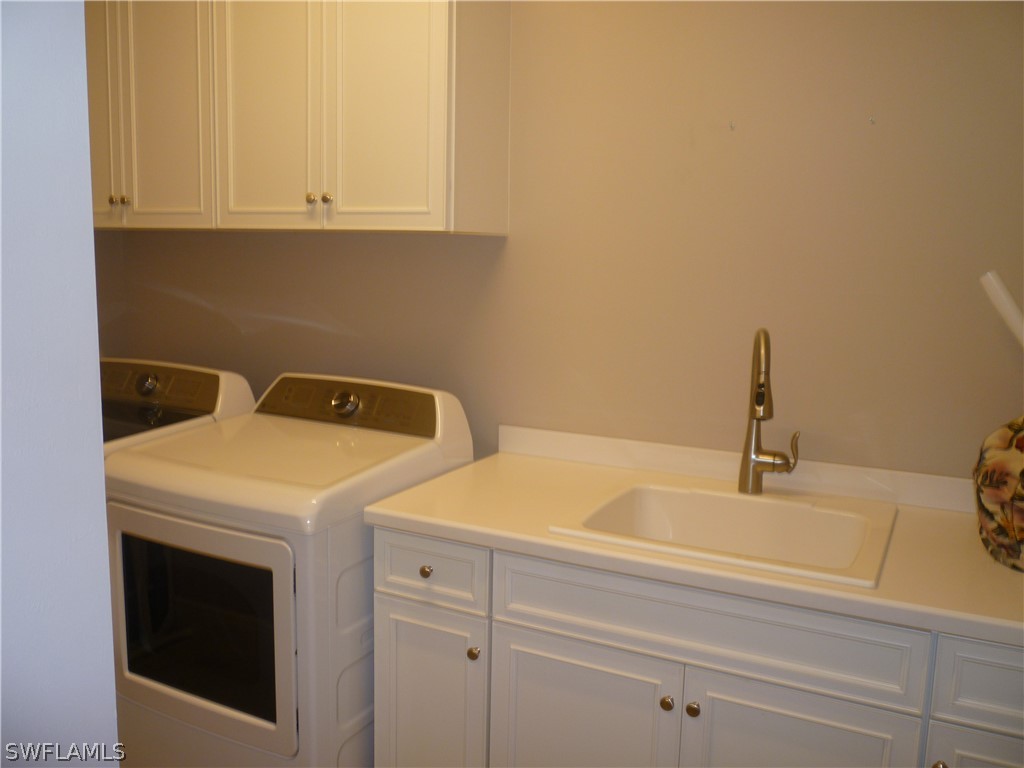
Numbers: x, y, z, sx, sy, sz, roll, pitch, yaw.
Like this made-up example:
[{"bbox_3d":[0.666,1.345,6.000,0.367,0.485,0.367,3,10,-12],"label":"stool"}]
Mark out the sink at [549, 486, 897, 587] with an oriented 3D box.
[{"bbox_3d":[0.474,0.405,1.864,0.609,0.260,0.576,5,9,27],"label":"sink"}]

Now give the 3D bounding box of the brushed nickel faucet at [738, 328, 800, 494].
[{"bbox_3d":[0.581,0.074,1.895,0.129,0.392,0.254,3,8,15],"label":"brushed nickel faucet"}]

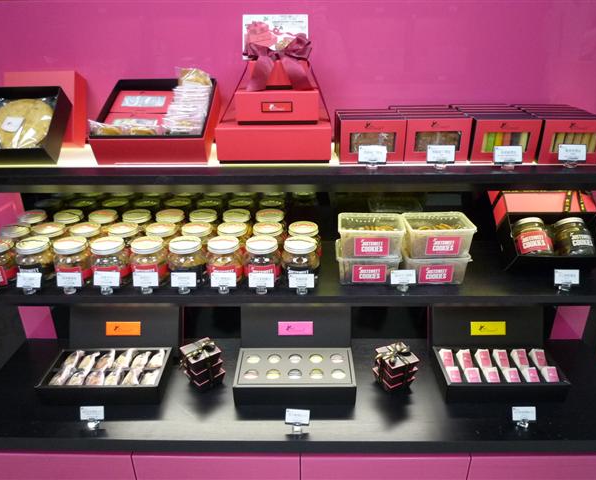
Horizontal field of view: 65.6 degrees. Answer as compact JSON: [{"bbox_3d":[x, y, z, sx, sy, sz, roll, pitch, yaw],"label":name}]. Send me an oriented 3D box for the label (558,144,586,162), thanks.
[{"bbox_3d":[0.534,-0.168,0.898,0.054,0.034,0.006,0,6,0],"label":"label"}]

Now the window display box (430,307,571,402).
[{"bbox_3d":[0.606,0.315,1.408,0.348,0.232,0.255,0,23,1],"label":"window display box"}]

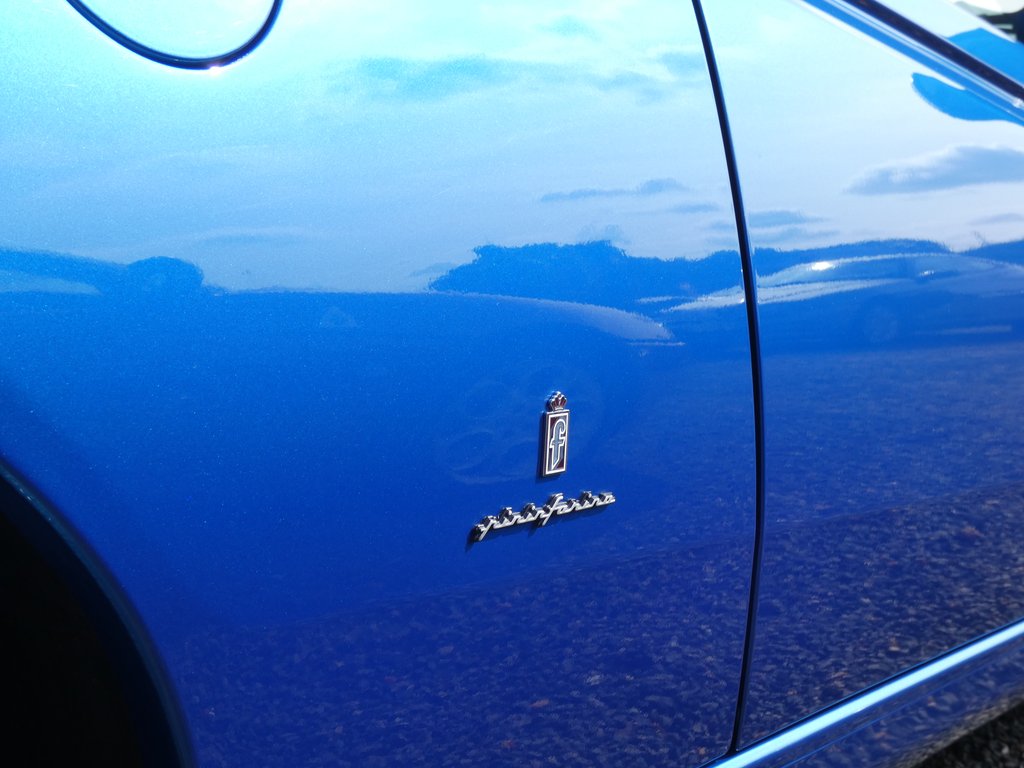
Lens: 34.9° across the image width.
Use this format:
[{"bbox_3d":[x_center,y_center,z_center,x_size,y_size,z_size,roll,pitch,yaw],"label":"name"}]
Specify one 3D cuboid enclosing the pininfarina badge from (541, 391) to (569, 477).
[{"bbox_3d":[0.027,0.031,1.020,0.004,0.053,0.019,13,16,43],"label":"pininfarina badge"}]

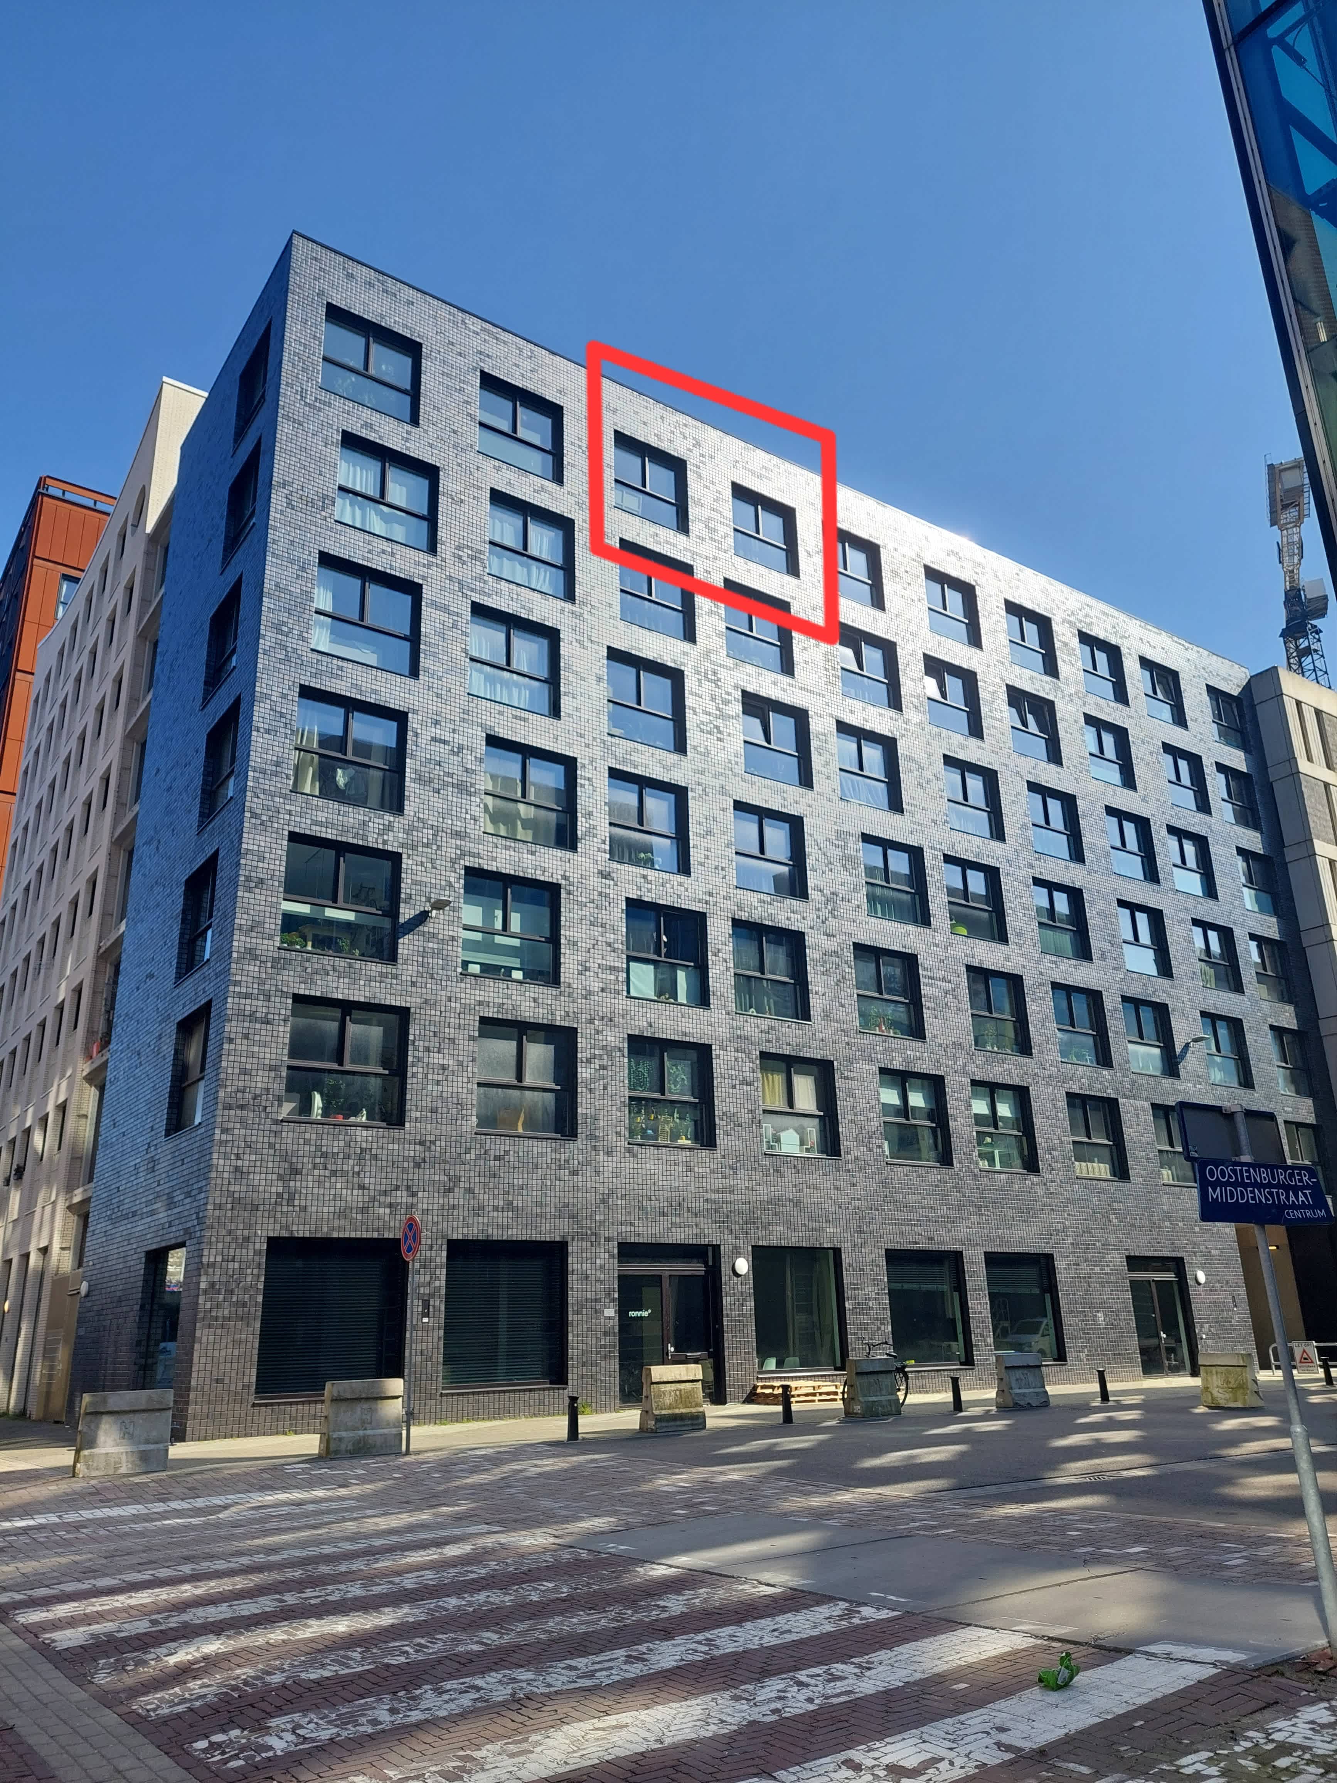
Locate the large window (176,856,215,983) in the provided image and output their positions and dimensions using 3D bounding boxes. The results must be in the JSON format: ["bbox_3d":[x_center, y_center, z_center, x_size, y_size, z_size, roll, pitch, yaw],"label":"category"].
[{"bbox_3d":[-8.799,0.538,24.390,0.250,2.130,2.150,12,-23,-34],"label":"large window"}]

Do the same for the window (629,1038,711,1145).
[{"bbox_3d":[0.011,4.198,26.690,2.150,2.201,0.250,11,-22,-33],"label":"window"}]

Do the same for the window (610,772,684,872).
[{"bbox_3d":[-0.456,-1.490,28.323,2.040,2.040,0.200,12,-23,-33],"label":"window"}]

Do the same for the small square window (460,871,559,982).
[{"bbox_3d":[-3.141,0.771,25.486,2.150,2.130,0.250,12,-23,-34],"label":"small square window"}]

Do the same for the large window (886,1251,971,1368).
[{"bbox_3d":[5.845,9.460,29.149,2.506,2.552,0.250,11,-22,-33],"label":"large window"}]

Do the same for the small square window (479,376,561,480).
[{"bbox_3d":[-3.510,-10.810,30.247,2.220,2.220,0.200,12,-23,-33],"label":"small square window"}]

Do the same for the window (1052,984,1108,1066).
[{"bbox_3d":[11.528,3.793,36.209,2.220,2.220,0.200,12,-23,-33],"label":"window"}]

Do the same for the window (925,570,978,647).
[{"bbox_3d":[8.360,-8.385,38.204,2.220,2.220,0.200,12,-23,-33],"label":"window"}]

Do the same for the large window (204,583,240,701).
[{"bbox_3d":[-8.988,-5.068,26.298,0.250,2.145,2.091,11,-22,-33],"label":"large window"}]

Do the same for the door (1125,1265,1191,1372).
[{"bbox_3d":[12.916,11.316,34.085,2.400,2.850,0.200,12,-22,-33],"label":"door"}]

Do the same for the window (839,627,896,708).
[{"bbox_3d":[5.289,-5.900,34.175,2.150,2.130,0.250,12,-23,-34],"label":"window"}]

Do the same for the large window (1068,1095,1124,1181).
[{"bbox_3d":[11.351,6.525,34.244,2.040,2.040,0.200,12,-23,-33],"label":"large window"}]

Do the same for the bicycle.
[{"bbox_3d":[3.750,8.913,23.520,0.600,1.130,1.780,-18,-25,40],"label":"bicycle"}]

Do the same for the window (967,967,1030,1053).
[{"bbox_3d":[8.550,3.183,33.720,2.202,2.212,0.250,12,-23,-33],"label":"window"}]

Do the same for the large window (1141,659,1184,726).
[{"bbox_3d":[16.330,-6.488,42.759,2.140,2.150,0.220,12,-22,-33],"label":"large window"}]

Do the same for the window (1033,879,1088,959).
[{"bbox_3d":[10.882,0.841,35.852,2.151,2.135,0.250,11,-22,-33],"label":"window"}]

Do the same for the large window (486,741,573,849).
[{"bbox_3d":[-2.872,-1.984,26.700,2.040,2.040,0.200,12,-23,-33],"label":"large window"}]

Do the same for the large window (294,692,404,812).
[{"bbox_3d":[-6.073,-2.639,24.549,2.040,2.040,0.200,12,-23,-33],"label":"large window"}]

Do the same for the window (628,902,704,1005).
[{"bbox_3d":[-0.061,1.379,27.587,2.040,2.040,0.200,12,-23,-33],"label":"window"}]

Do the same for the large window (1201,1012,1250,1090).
[{"bbox_3d":[16.916,4.898,39.297,2.202,2.212,0.250,12,-23,-33],"label":"large window"}]

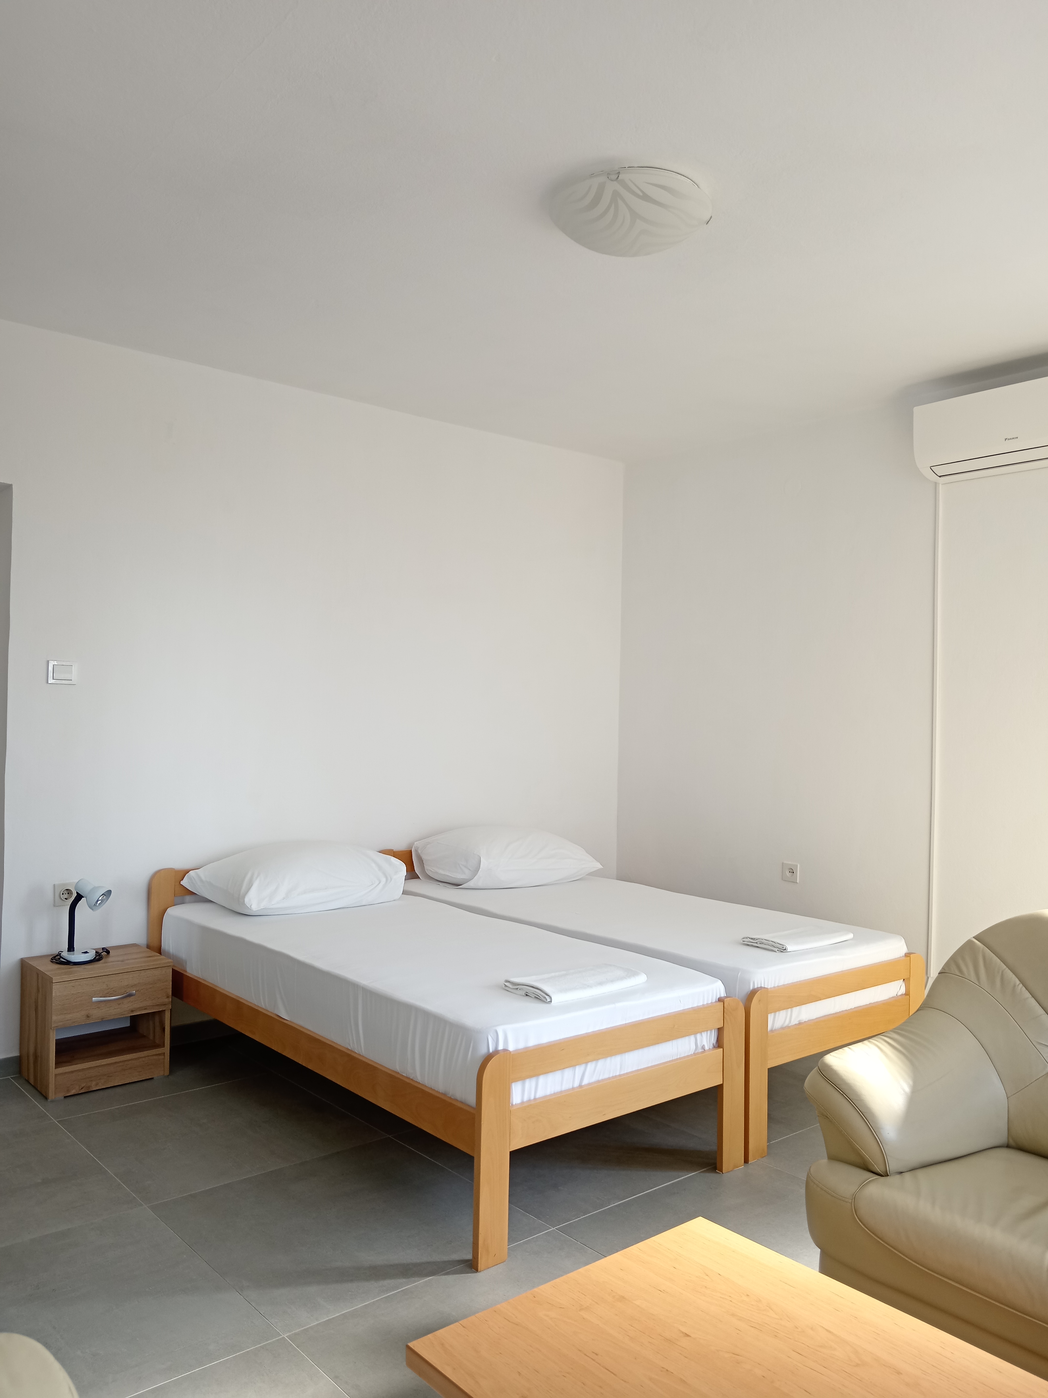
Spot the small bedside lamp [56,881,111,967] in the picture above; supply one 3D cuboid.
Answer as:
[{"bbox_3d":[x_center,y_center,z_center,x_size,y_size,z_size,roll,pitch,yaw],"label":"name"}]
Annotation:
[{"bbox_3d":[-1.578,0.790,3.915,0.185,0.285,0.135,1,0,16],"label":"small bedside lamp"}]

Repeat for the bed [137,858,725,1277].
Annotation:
[{"bbox_3d":[-0.390,1.010,3.669,0.983,0.686,2.071,1,-1,-40],"label":"bed"}]

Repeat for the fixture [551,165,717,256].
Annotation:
[{"bbox_3d":[0.274,-1.236,2.818,0.419,0.134,0.419,1,0,0],"label":"fixture"}]

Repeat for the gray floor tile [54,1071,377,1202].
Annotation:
[{"bbox_3d":[-0.950,1.347,3.409,0.759,0.010,0.759,1,-1,-40],"label":"gray floor tile"}]

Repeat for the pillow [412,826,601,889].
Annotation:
[{"bbox_3d":[-0.065,0.688,4.925,0.732,0.230,0.492,1,-1,-40],"label":"pillow"}]

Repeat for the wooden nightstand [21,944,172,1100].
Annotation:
[{"bbox_3d":[-1.514,1.135,3.875,0.416,0.403,0.326,1,-1,-40],"label":"wooden nightstand"}]

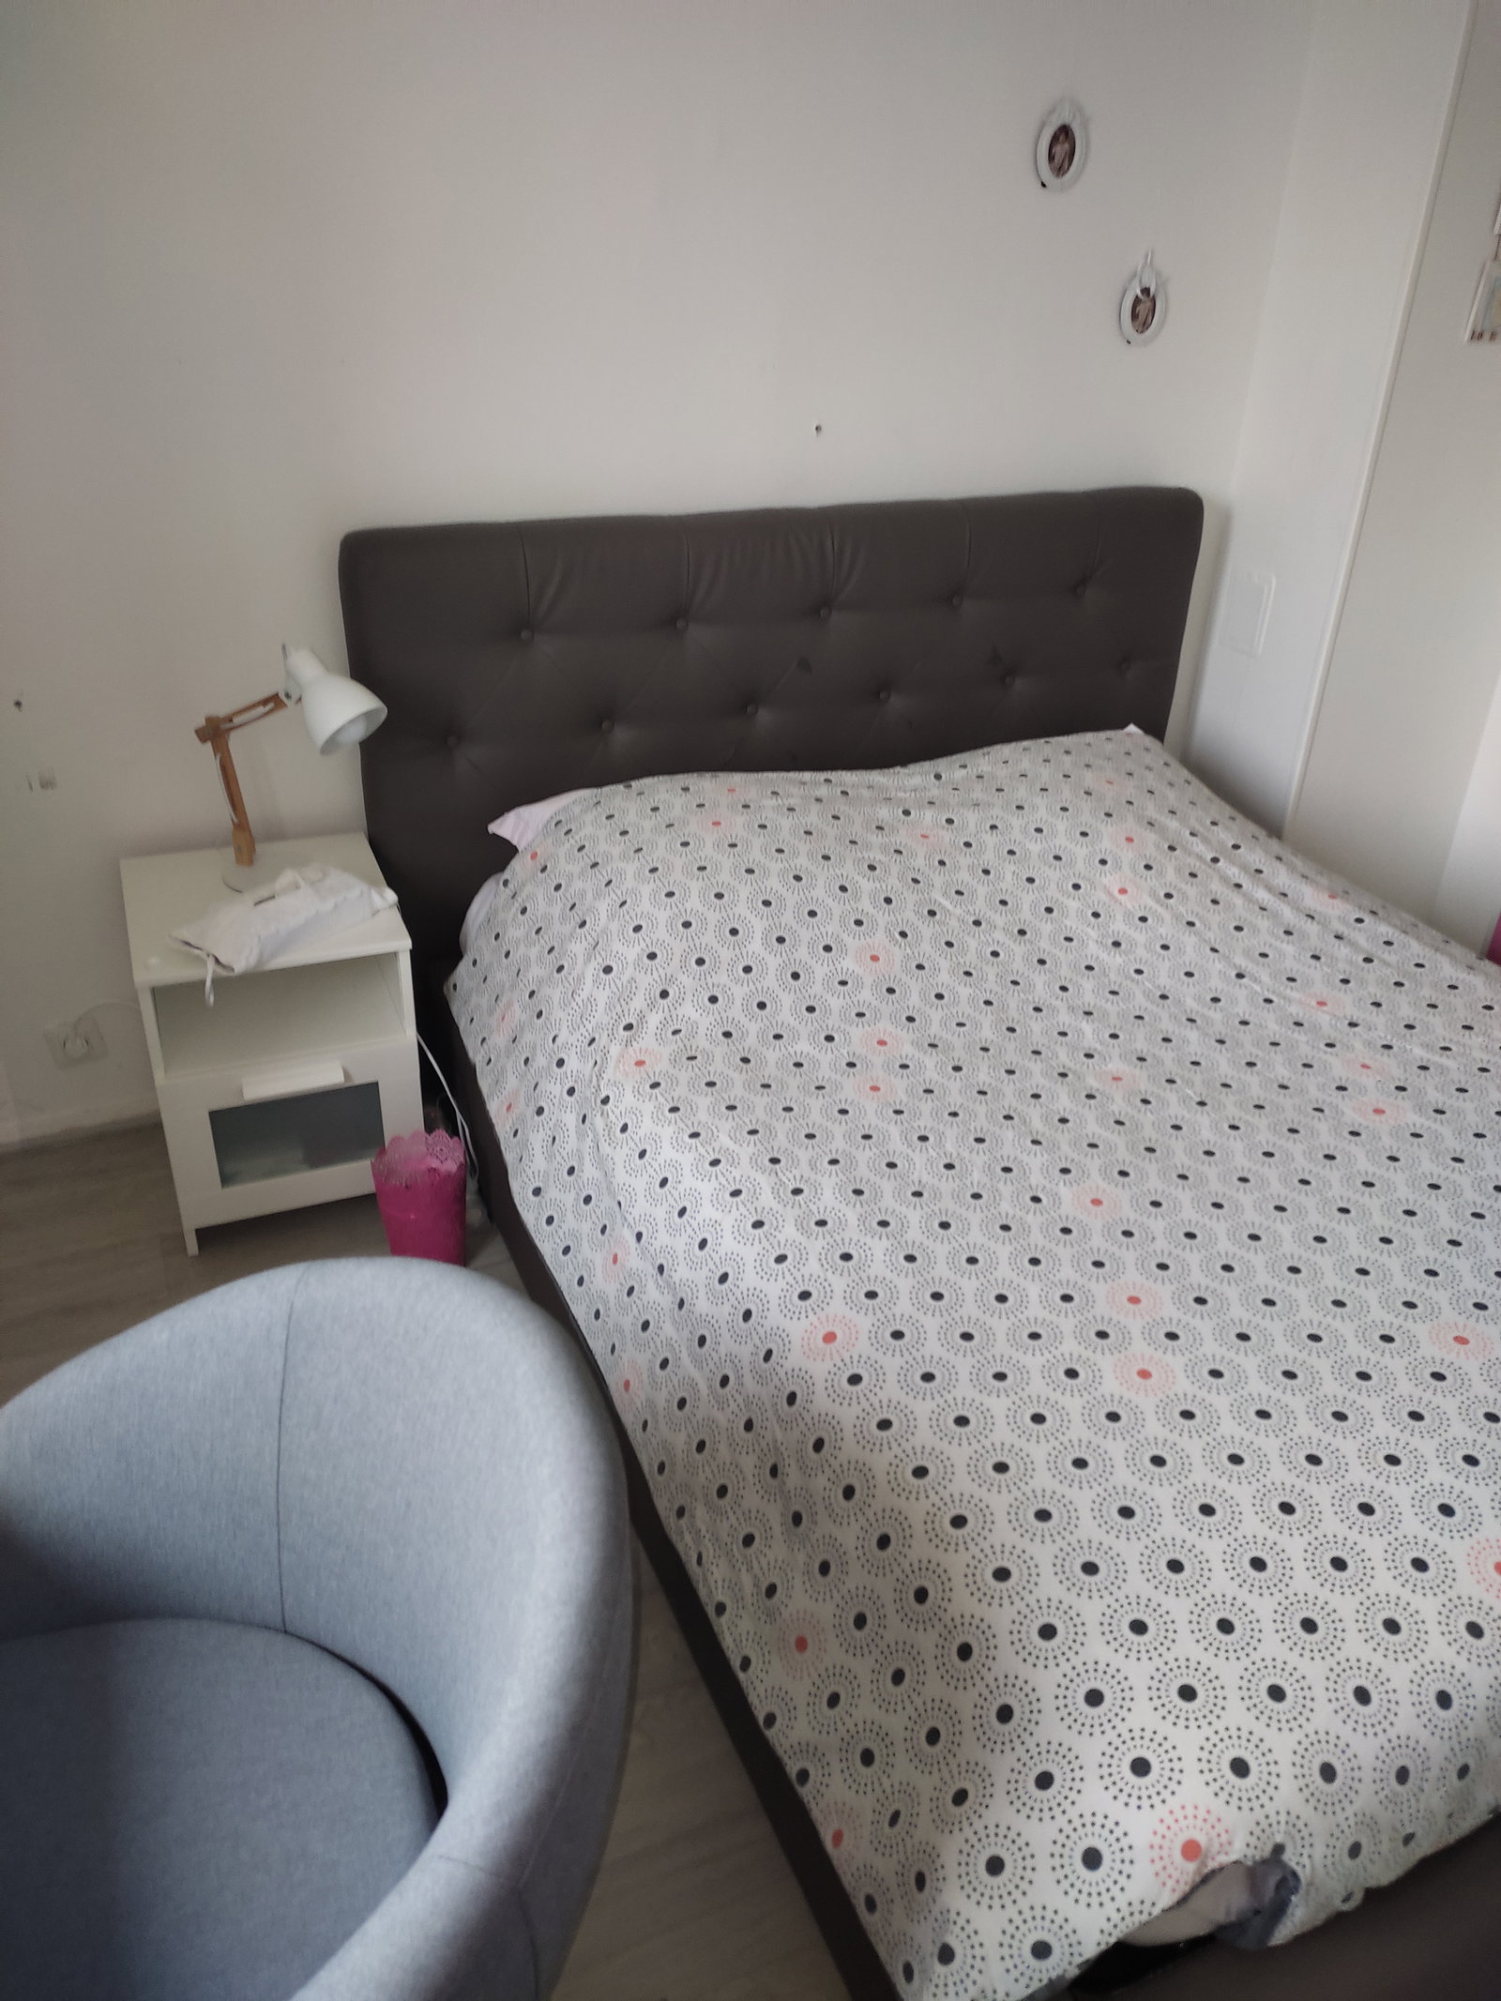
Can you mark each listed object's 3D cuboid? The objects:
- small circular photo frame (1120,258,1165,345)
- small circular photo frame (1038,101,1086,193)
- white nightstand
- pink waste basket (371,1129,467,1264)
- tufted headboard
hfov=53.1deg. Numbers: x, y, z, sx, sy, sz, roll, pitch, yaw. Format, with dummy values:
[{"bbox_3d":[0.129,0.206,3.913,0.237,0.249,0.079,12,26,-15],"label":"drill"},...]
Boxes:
[{"bbox_3d":[0.730,-1.285,2.781,0.101,0.138,0.018,-11,32,-21],"label":"small circular photo frame"},{"bbox_3d":[0.535,-1.462,2.576,0.104,0.132,0.018,-11,32,-21],"label":"small circular photo frame"},{"bbox_3d":[-0.794,0.065,2.536,0.390,0.530,0.410,-10,32,-20],"label":"white nightstand"},{"bbox_3d":[-0.517,0.340,2.390,0.147,0.220,0.147,-11,32,-21],"label":"pink waste basket"},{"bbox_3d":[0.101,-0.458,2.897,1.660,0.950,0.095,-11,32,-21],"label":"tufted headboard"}]

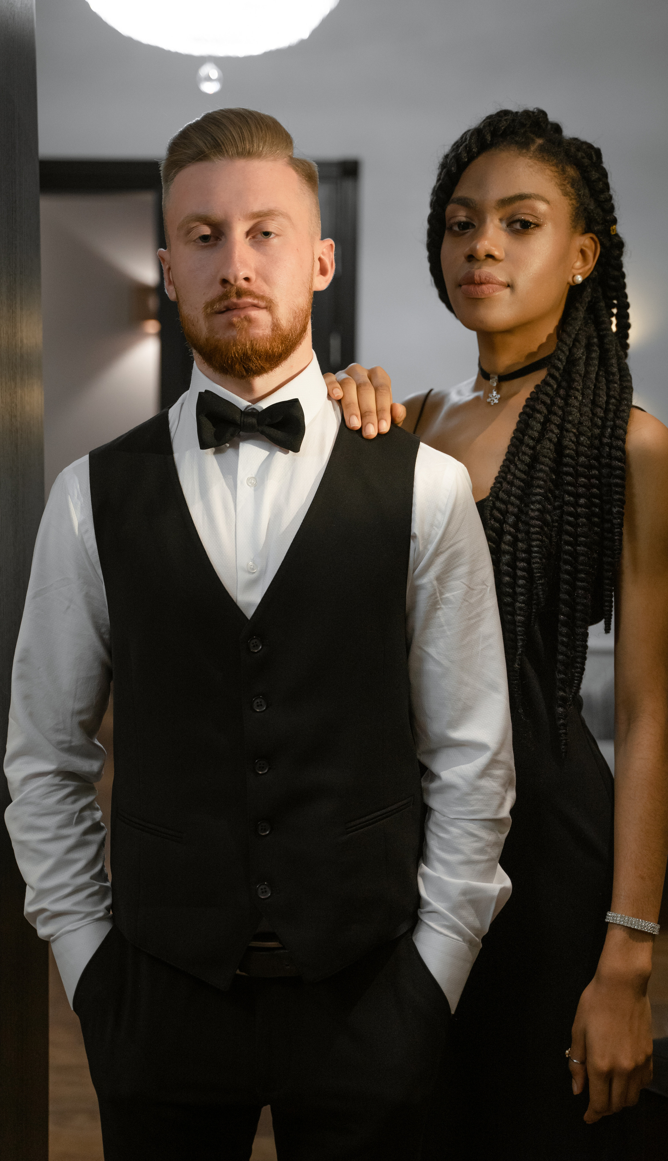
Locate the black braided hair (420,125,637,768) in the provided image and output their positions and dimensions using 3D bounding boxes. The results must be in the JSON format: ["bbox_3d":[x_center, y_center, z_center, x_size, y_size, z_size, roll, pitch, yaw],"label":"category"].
[{"bbox_3d":[0.217,-0.165,1.830,0.220,0.700,0.250,3,7,23],"label":"black braided hair"}]

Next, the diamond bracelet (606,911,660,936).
[{"bbox_3d":[0.334,0.384,1.840,0.062,0.011,0.053,15,-9,8],"label":"diamond bracelet"}]

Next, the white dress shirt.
[{"bbox_3d":[-0.079,0.114,1.760,0.550,0.720,0.280,0,6,-1],"label":"white dress shirt"}]

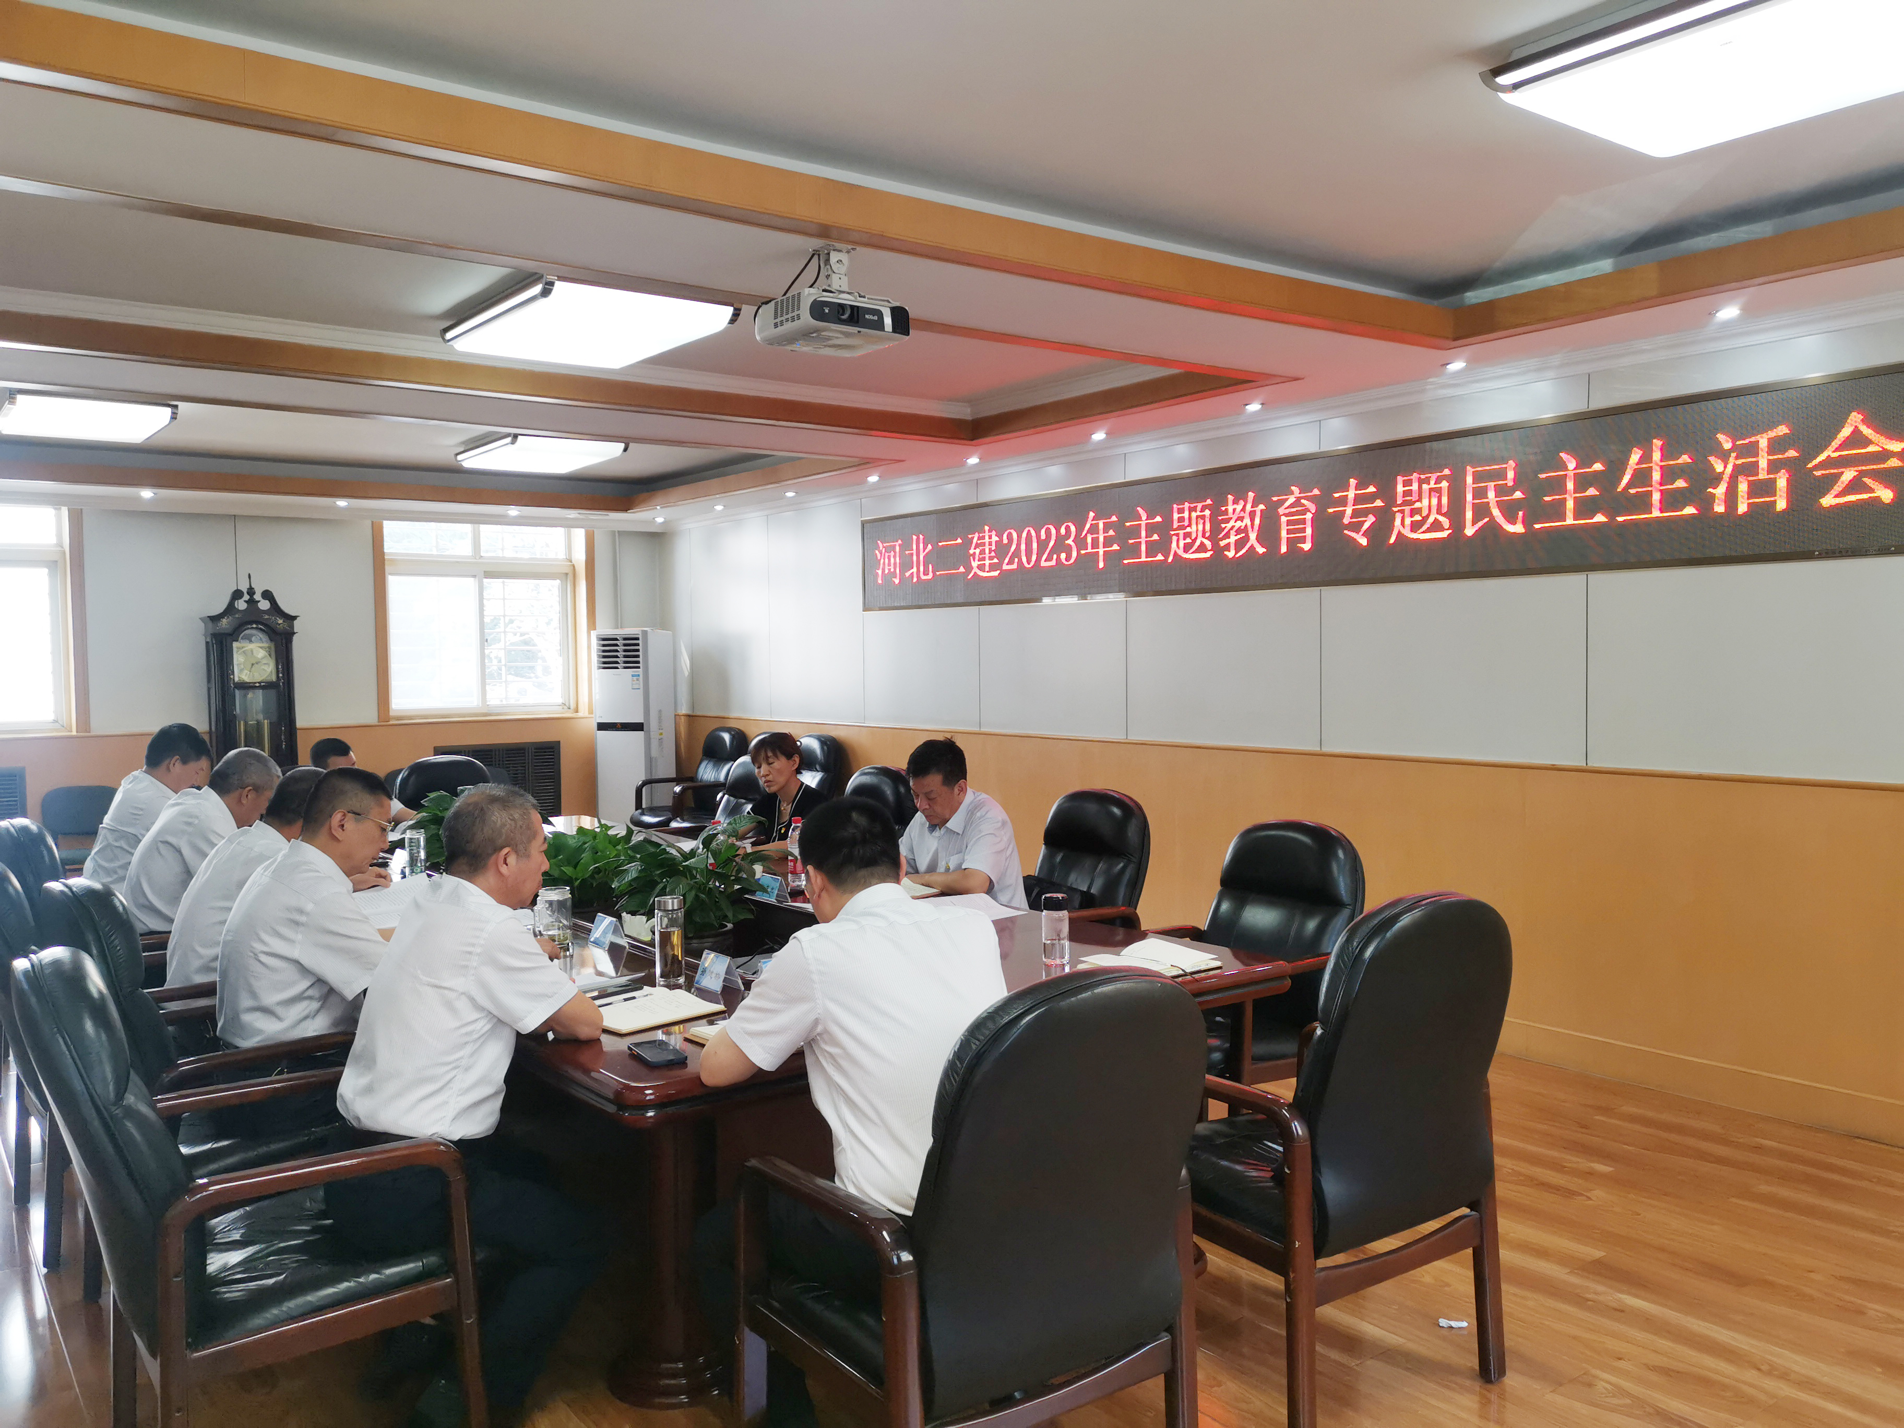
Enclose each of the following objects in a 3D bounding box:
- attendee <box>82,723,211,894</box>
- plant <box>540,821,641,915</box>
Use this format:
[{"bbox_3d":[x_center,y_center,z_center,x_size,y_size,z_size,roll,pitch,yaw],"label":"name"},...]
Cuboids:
[{"bbox_3d":[-3.067,0.700,5.966,0.750,1.320,0.520,-2,3,-36],"label":"attendee"},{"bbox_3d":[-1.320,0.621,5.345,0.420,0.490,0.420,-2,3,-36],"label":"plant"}]

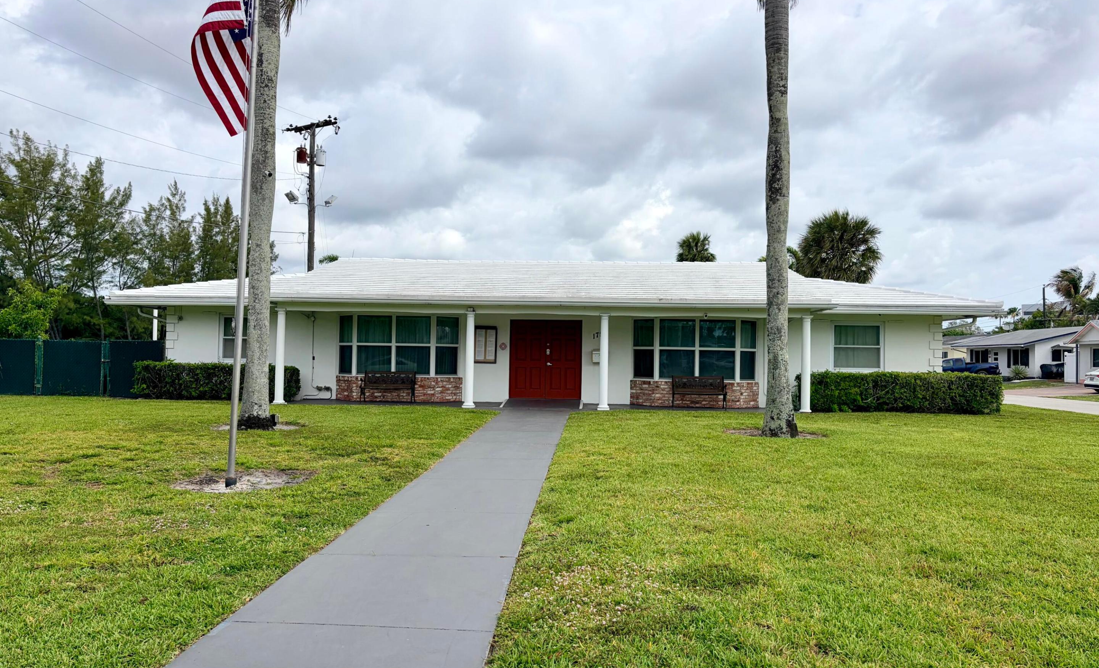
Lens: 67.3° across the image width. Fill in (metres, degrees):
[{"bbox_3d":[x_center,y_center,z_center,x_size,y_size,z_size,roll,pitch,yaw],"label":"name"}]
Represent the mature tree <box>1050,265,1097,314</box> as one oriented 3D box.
[{"bbox_3d":[47.400,-1.170,75.000,4.400,9.900,4.400,1,-1,0],"label":"mature tree"}]

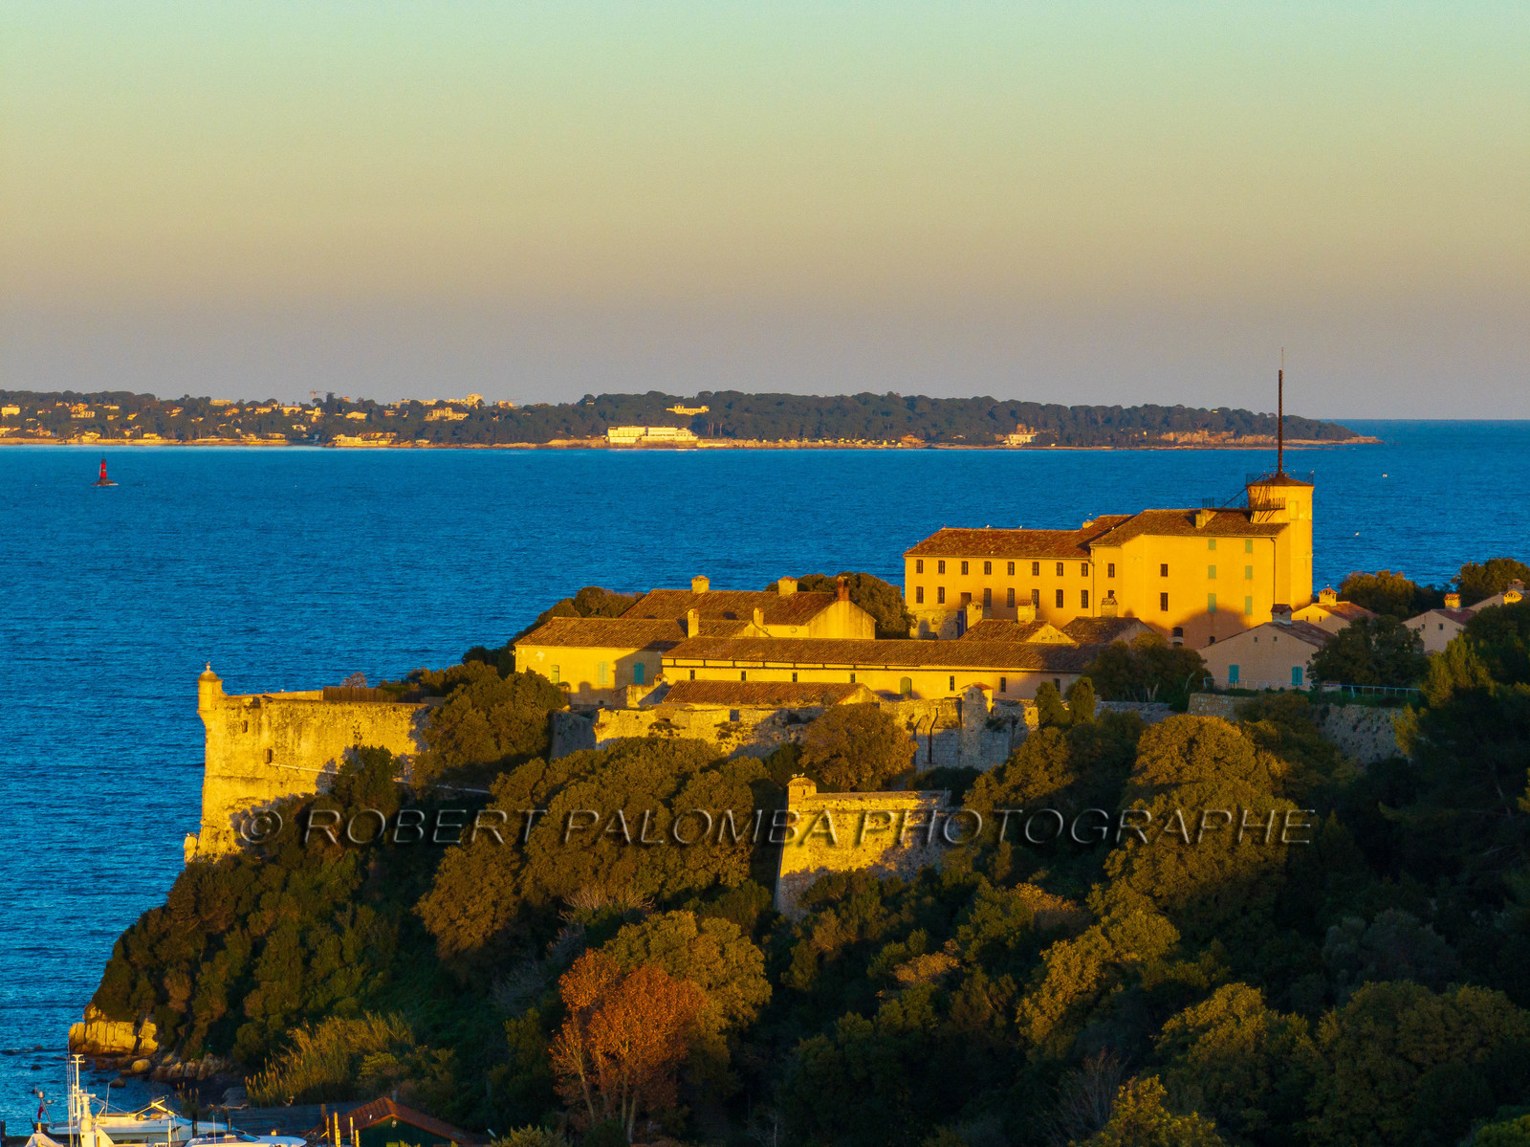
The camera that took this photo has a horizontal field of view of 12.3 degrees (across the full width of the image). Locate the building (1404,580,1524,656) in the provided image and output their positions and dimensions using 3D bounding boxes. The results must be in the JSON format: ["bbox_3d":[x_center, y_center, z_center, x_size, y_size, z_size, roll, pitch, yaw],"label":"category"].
[{"bbox_3d":[71.938,5.435,735.000,9.500,7.800,10.000,1,2,28],"label":"building"}]

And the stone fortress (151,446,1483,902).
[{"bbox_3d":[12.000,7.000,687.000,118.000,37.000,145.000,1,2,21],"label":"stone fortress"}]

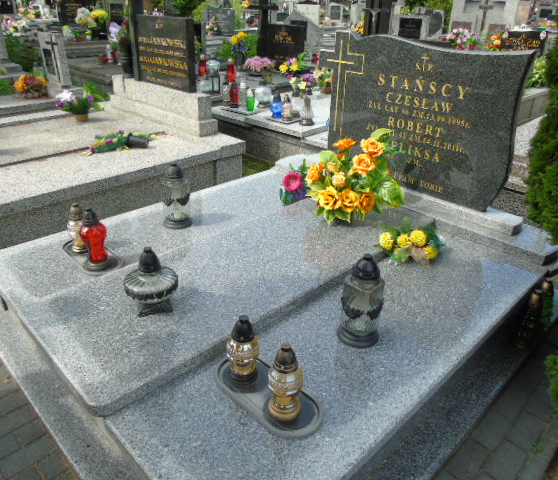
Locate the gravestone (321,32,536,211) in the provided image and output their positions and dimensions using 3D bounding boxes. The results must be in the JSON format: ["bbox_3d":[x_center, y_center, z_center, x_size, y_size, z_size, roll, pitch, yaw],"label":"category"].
[{"bbox_3d":[0.751,-0.752,2.771,0.080,0.870,1.325,-24,36,-38],"label":"gravestone"}]

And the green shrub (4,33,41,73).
[{"bbox_3d":[-4.584,-3.354,8.323,0.600,0.780,0.620,-24,37,-39],"label":"green shrub"}]

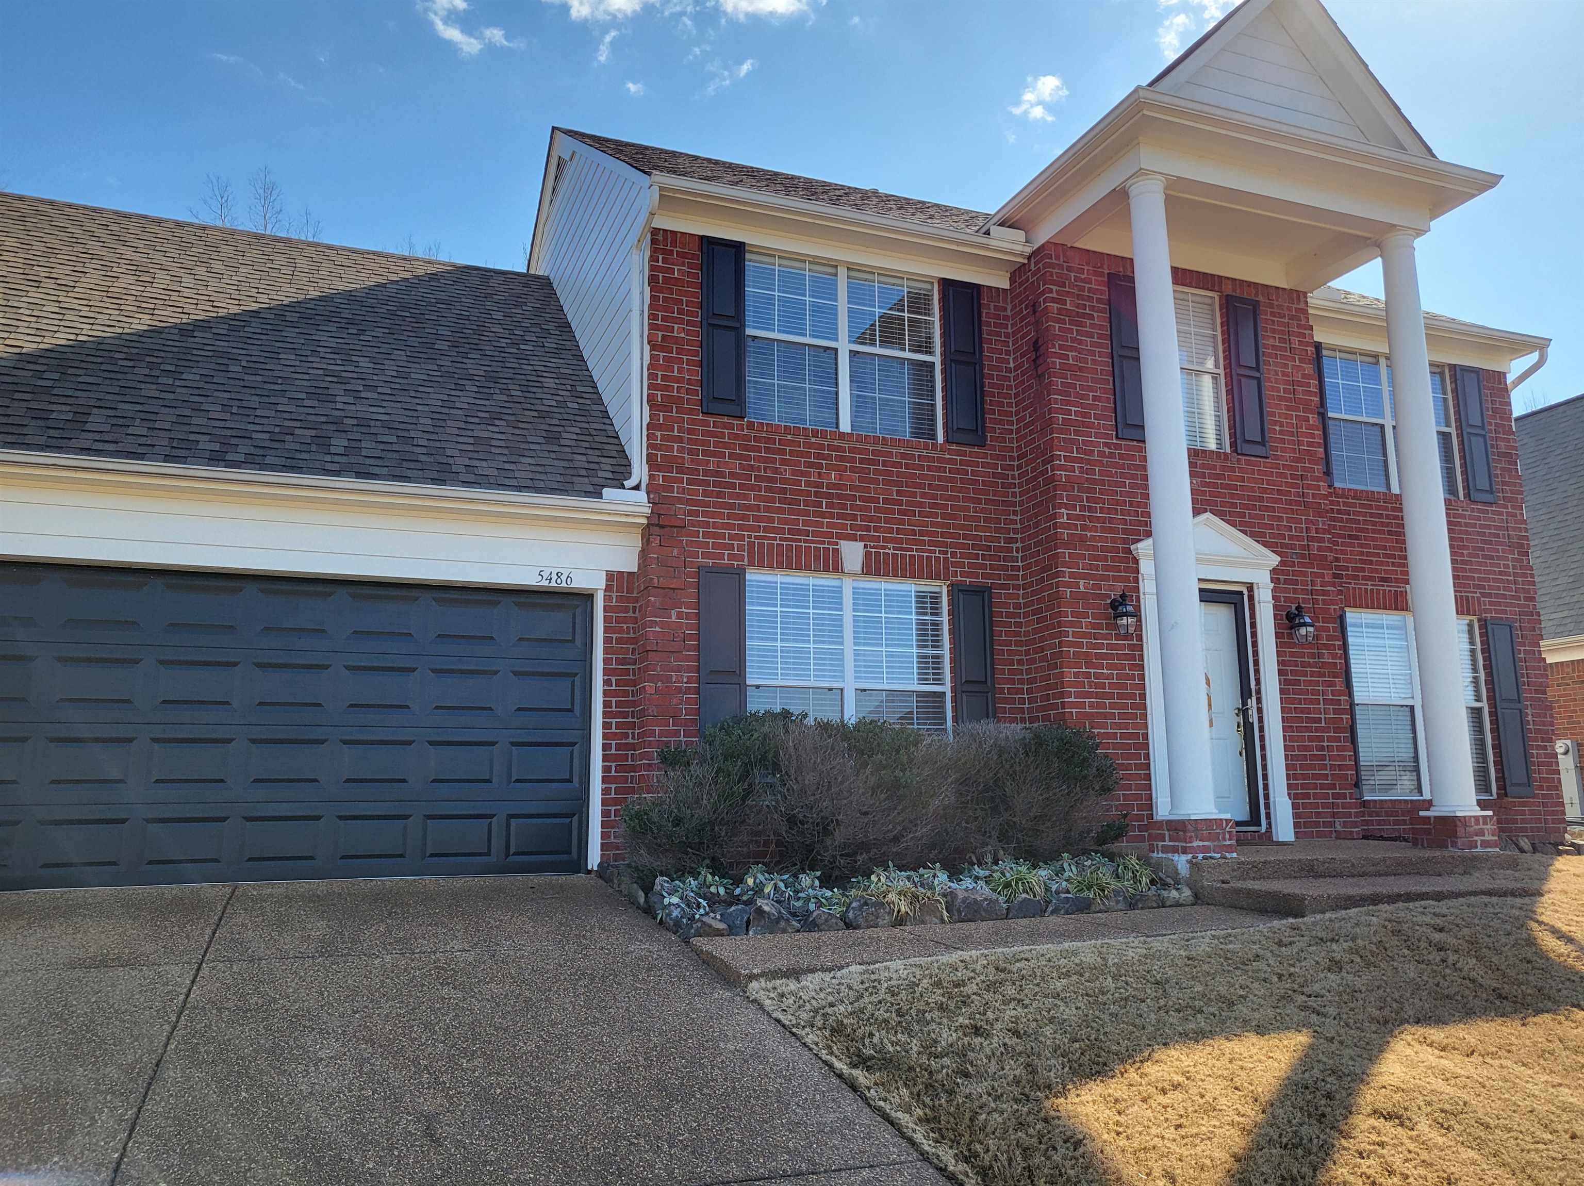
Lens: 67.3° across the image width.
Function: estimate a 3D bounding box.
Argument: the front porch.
[{"bbox_3d":[3.996,2.044,8.756,3.020,0.370,2.330,3,-11,-21],"label":"front porch"}]

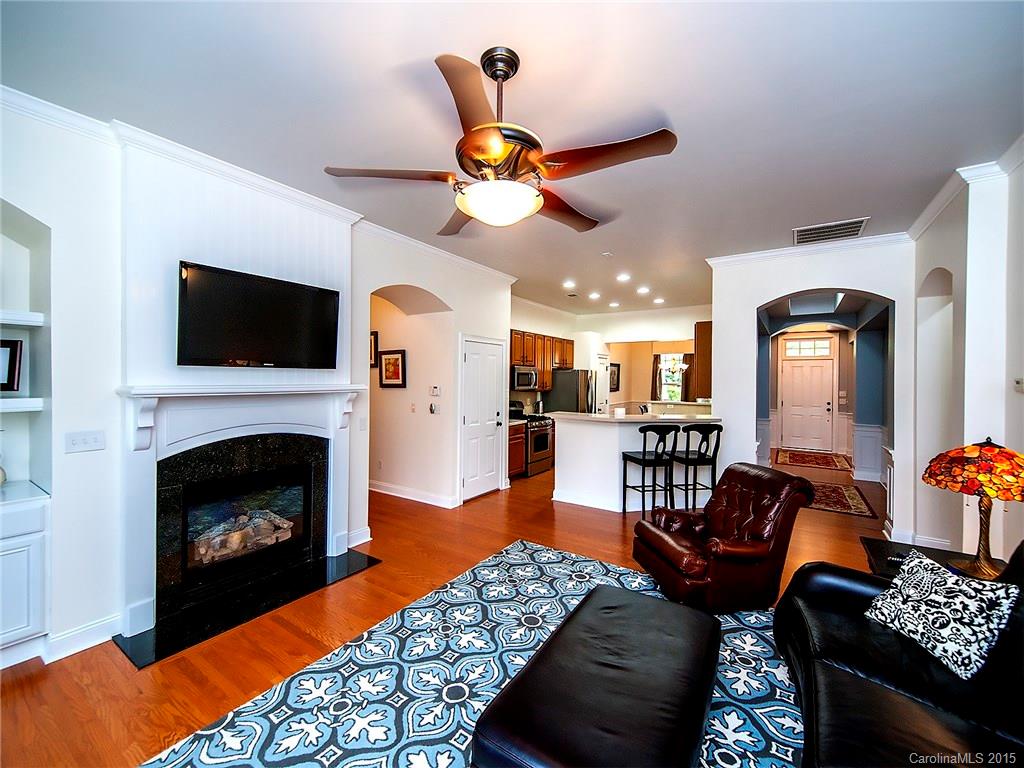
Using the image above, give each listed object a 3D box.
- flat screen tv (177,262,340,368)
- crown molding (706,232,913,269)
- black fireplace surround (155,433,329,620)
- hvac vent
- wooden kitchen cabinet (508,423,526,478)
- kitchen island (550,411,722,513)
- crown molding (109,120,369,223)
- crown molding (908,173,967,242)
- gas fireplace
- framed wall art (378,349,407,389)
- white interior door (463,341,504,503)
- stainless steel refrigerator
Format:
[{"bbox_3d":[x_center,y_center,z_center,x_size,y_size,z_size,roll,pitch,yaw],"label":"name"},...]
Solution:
[{"bbox_3d":[-1.829,-0.451,3.095,0.075,0.666,1.112,4,2,34],"label":"flat screen tv"},{"bbox_3d":[3.164,-1.446,4.556,1.870,0.095,0.075,1,0,34],"label":"crown molding"},{"bbox_3d":[-1.923,0.943,3.109,0.080,1.117,1.177,1,0,34],"label":"black fireplace surround"},{"bbox_3d":[3.131,-1.481,4.106,0.575,0.030,0.550,1,0,34],"label":"hvac vent"},{"bbox_3d":[-0.170,1.065,6.658,0.600,0.880,0.640,1,0,34],"label":"wooden kitchen cabinet"},{"bbox_3d":[1.487,0.973,5.236,1.880,1.085,1.060,1,0,34],"label":"kitchen island"},{"bbox_3d":[-1.865,-1.486,3.113,0.089,0.084,1.692,1,0,34],"label":"crown molding"},{"bbox_3d":[3.560,-1.444,3.501,0.086,0.086,1.510,1,0,34],"label":"crown molding"},{"bbox_3d":[-1.767,0.955,3.024,0.560,1.120,1.608,1,0,34],"label":"gas fireplace"},{"bbox_3d":[-1.619,-0.195,5.616,0.535,0.505,0.030,1,0,34],"label":"framed wall art"},{"bbox_3d":[-0.388,0.471,5.564,0.045,2.030,0.815,1,0,34],"label":"white interior door"},{"bbox_3d":[1.166,0.625,8.380,0.840,1.757,0.890,1,0,34],"label":"stainless steel refrigerator"}]

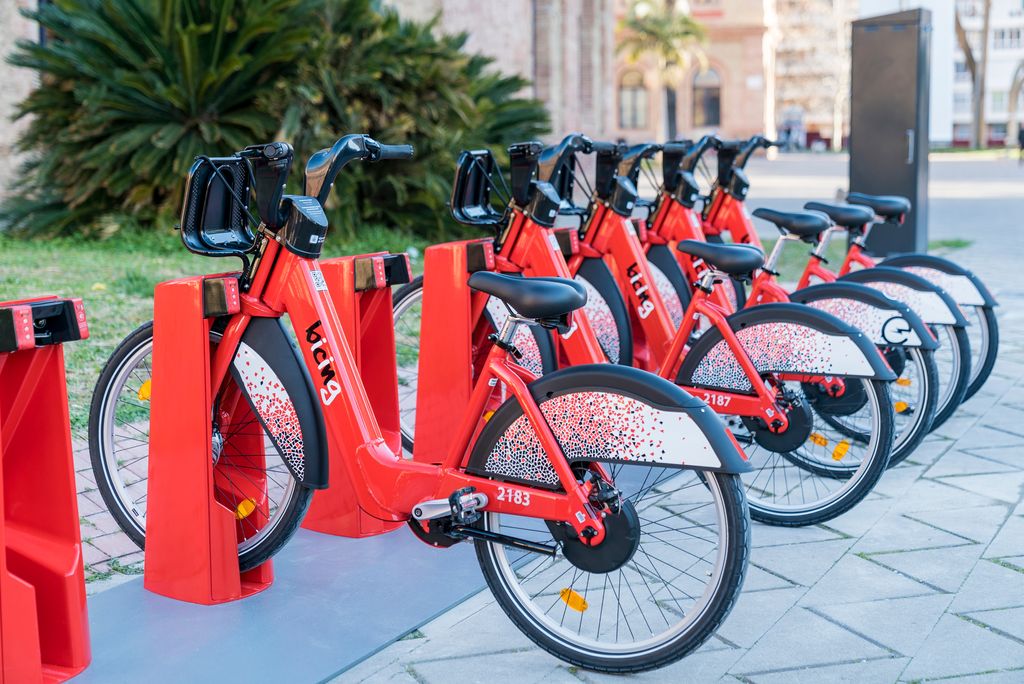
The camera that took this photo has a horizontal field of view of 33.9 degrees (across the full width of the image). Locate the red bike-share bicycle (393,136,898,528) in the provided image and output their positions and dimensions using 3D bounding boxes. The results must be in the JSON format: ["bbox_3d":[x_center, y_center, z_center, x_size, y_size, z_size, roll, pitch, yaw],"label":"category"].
[{"bbox_3d":[0.310,-0.058,5.194,1.788,1.170,0.677,3,8,30],"label":"red bike-share bicycle"}]

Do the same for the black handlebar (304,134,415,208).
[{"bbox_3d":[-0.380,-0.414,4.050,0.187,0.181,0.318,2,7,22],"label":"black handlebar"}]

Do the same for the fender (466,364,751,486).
[{"bbox_3d":[0.196,0.178,3.582,0.678,0.276,0.101,3,8,30],"label":"fender"}]

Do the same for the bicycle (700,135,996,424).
[{"bbox_3d":[1.200,-0.302,7.208,1.788,1.170,0.677,3,8,30],"label":"bicycle"}]

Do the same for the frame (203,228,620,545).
[{"bbox_3d":[-0.260,0.083,3.835,1.167,0.667,0.172,3,8,30],"label":"frame"}]

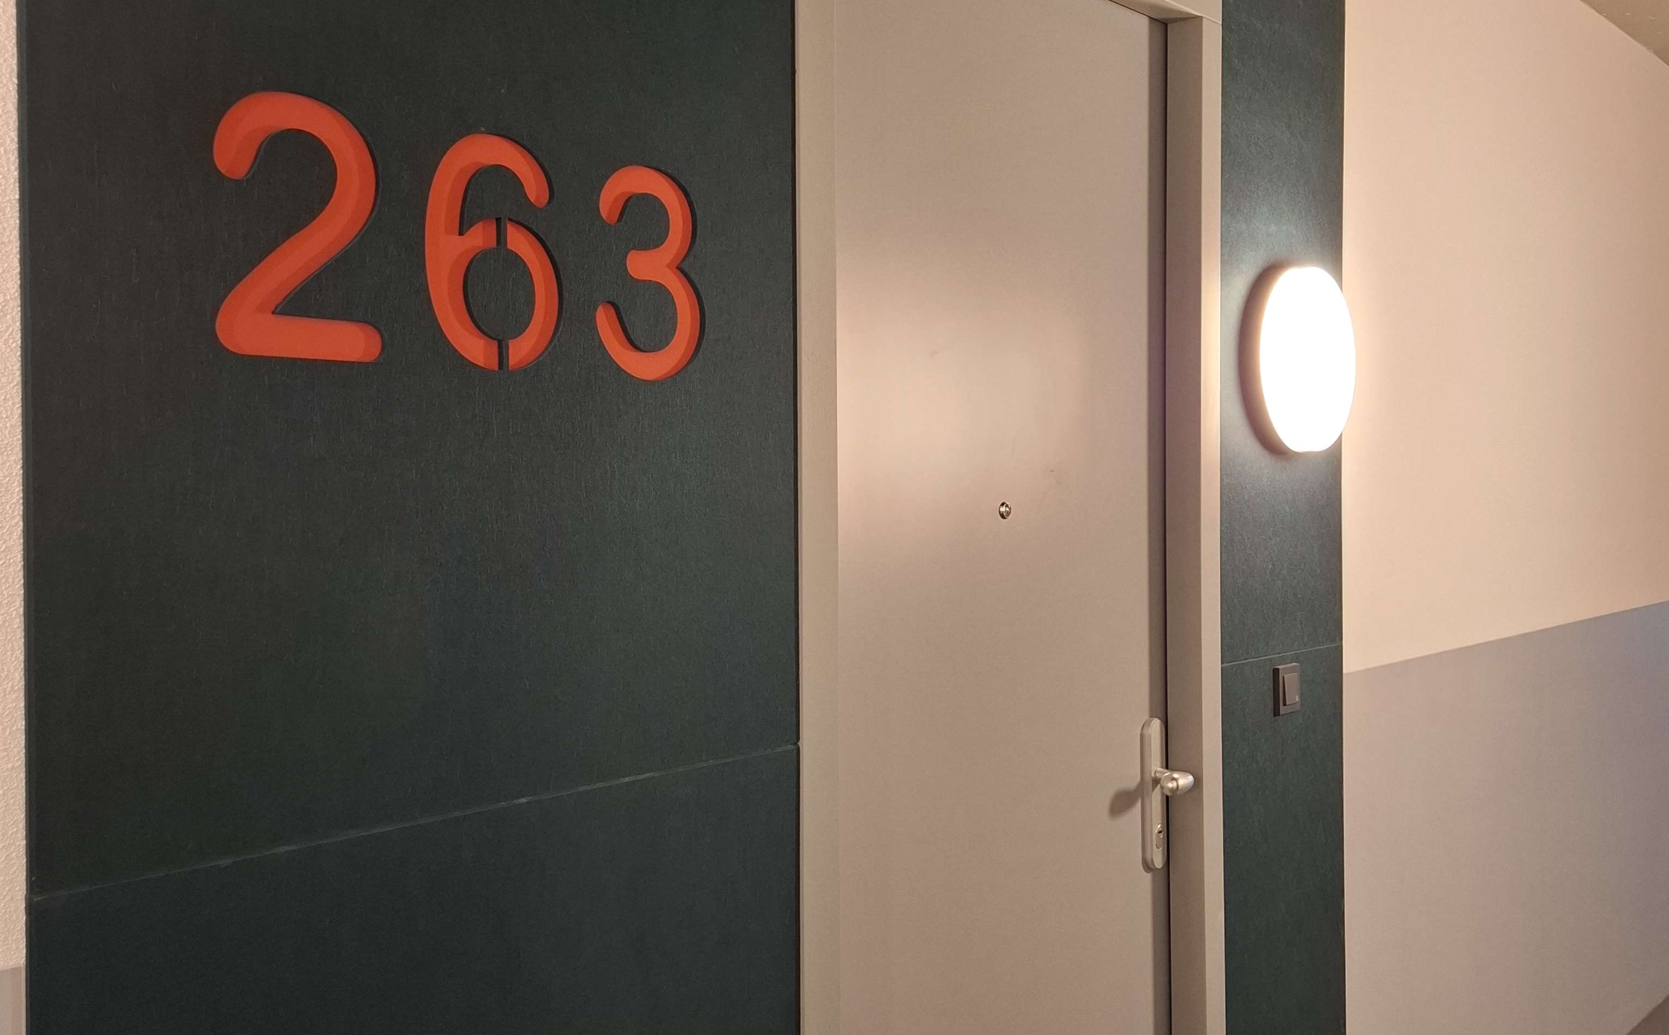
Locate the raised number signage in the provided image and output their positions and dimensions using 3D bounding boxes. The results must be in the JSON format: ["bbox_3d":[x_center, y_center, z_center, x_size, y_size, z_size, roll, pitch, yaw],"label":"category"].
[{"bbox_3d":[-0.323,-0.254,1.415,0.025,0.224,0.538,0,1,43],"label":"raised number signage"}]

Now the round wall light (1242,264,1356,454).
[{"bbox_3d":[0.824,-0.276,2.608,0.060,0.335,0.335,0,1,43],"label":"round wall light"}]

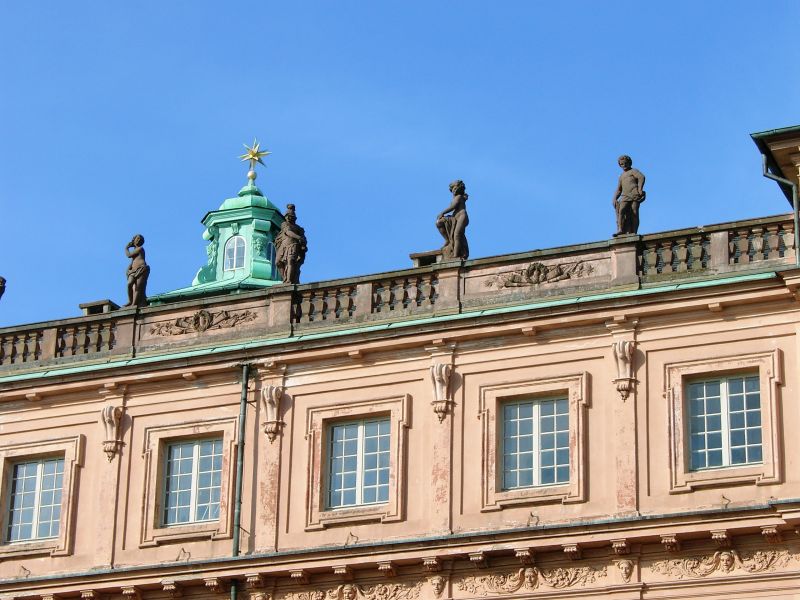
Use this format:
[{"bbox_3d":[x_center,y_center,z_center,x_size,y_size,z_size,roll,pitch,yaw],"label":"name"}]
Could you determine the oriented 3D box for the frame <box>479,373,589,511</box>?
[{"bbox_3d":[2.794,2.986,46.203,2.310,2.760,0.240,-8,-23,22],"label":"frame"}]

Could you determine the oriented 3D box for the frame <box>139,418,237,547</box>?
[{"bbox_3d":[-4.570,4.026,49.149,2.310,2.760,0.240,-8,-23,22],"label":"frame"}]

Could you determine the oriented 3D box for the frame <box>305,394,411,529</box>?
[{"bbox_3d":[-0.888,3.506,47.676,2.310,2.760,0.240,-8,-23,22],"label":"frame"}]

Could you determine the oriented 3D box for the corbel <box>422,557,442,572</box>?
[{"bbox_3d":[0.658,5.388,45.558,0.300,0.216,0.420,-8,-23,22],"label":"corbel"}]

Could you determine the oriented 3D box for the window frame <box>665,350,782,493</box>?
[{"bbox_3d":[6.550,2.507,45.283,2.325,2.799,0.304,-8,-24,22],"label":"window frame"}]

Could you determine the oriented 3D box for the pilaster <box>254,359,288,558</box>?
[{"bbox_3d":[-2.821,3.384,48.399,0.540,4.220,0.320,-8,-23,22],"label":"pilaster"}]

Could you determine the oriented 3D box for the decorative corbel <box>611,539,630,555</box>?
[{"bbox_3d":[4.417,4.919,44.600,0.332,0.251,0.425,-8,-24,22],"label":"decorative corbel"}]

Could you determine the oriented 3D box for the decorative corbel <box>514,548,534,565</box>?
[{"bbox_3d":[2.517,5.126,44.814,0.300,0.216,0.420,-8,-23,22],"label":"decorative corbel"}]

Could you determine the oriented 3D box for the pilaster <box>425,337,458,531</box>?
[{"bbox_3d":[0.862,2.864,46.926,0.540,4.220,0.320,-8,-23,22],"label":"pilaster"}]

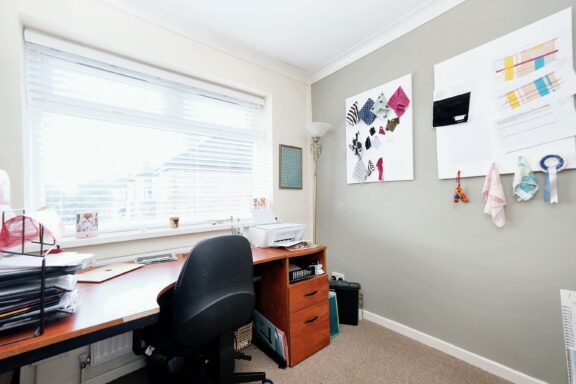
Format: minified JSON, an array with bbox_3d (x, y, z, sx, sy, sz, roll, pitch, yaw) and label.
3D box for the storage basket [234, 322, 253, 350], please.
[{"bbox_3d":[-0.376,1.050,1.847,0.160,0.200,0.200,0,-2,-39],"label":"storage basket"}]

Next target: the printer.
[{"bbox_3d":[-0.091,0.275,1.921,0.420,0.278,0.310,0,-2,-39],"label":"printer"}]

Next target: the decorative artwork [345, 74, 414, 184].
[{"bbox_3d":[0.742,-0.477,2.015,0.022,0.800,0.595,0,-2,-39],"label":"decorative artwork"}]

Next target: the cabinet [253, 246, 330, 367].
[{"bbox_3d":[-0.010,0.779,1.869,0.390,0.720,0.520,0,-2,-39],"label":"cabinet"}]

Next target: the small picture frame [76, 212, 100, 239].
[{"bbox_3d":[-1.204,0.206,1.443,0.100,0.147,0.025,0,-2,-39],"label":"small picture frame"}]

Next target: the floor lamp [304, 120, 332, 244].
[{"bbox_3d":[0.269,0.239,2.271,0.270,1.810,0.270,0,-2,-39],"label":"floor lamp"}]

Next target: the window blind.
[{"bbox_3d":[-0.846,-0.320,1.852,1.600,1.170,0.070,0,-2,-39],"label":"window blind"}]

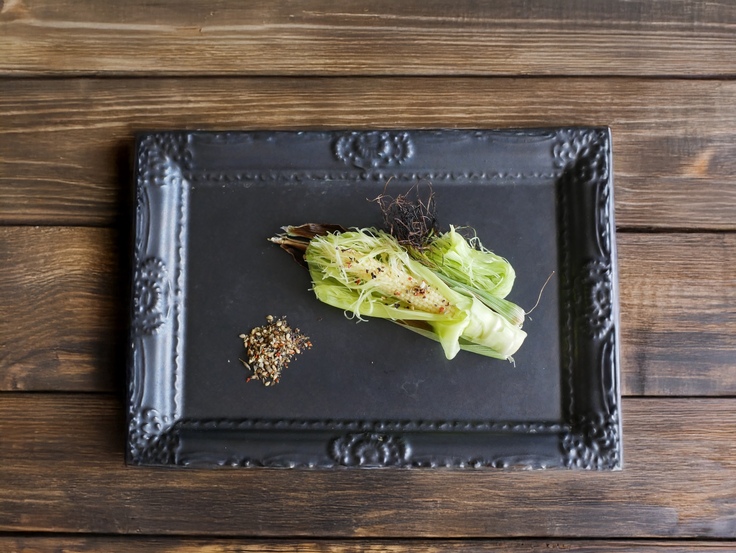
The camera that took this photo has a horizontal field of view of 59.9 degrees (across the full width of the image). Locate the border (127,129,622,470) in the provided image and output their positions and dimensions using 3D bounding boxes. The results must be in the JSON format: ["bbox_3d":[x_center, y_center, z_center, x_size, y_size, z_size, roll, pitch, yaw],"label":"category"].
[{"bbox_3d":[0.002,0.014,0.450,0.330,0.030,0.231,0,85,2],"label":"border"}]

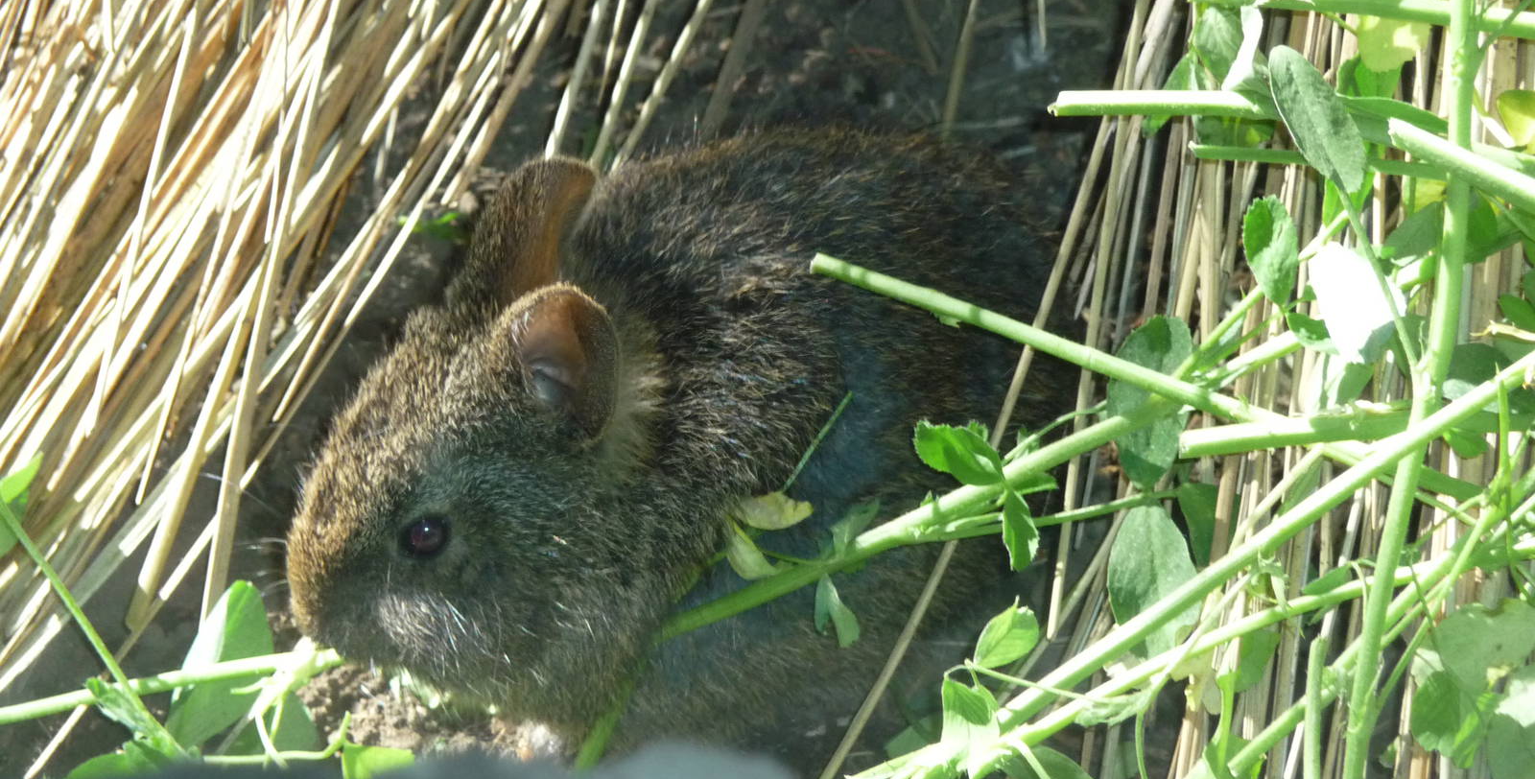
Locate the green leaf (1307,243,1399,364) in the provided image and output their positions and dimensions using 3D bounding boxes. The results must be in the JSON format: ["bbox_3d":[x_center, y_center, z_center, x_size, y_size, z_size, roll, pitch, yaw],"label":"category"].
[{"bbox_3d":[0.118,-0.017,2.360,0.018,0.010,0.026,-13,70,1],"label":"green leaf"}]

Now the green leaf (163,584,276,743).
[{"bbox_3d":[-0.110,0.055,2.340,0.015,0.011,0.035,21,75,0],"label":"green leaf"}]

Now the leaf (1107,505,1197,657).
[{"bbox_3d":[0.078,0.039,2.360,0.018,0.032,0.010,-3,-12,5],"label":"leaf"}]

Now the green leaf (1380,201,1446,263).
[{"bbox_3d":[0.150,-0.036,2.720,0.012,0.007,0.017,37,76,11],"label":"green leaf"}]

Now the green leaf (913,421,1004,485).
[{"bbox_3d":[0.039,0.013,2.360,0.021,0.010,0.012,31,72,18],"label":"green leaf"}]

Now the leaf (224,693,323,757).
[{"bbox_3d":[-0.099,0.071,2.340,0.019,0.010,0.021,6,73,2],"label":"leaf"}]

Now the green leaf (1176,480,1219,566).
[{"bbox_3d":[0.100,0.031,2.710,0.010,0.006,0.022,-14,73,-4],"label":"green leaf"}]

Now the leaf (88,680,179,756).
[{"bbox_3d":[-0.145,0.075,2.680,0.027,0.007,0.008,37,76,11],"label":"leaf"}]

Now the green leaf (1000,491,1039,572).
[{"bbox_3d":[0.058,0.032,2.680,0.008,0.006,0.019,-9,73,-3],"label":"green leaf"}]

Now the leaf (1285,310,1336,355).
[{"bbox_3d":[0.125,-0.013,2.700,0.015,0.006,0.008,39,76,11],"label":"leaf"}]

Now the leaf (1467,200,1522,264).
[{"bbox_3d":[0.168,-0.037,2.720,0.013,0.007,0.016,11,73,4],"label":"leaf"}]

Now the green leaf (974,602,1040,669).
[{"bbox_3d":[0.047,0.049,2.330,0.011,0.008,0.016,39,75,12],"label":"green leaf"}]

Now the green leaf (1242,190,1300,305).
[{"bbox_3d":[0.102,-0.028,2.370,0.010,0.008,0.024,-15,74,4],"label":"green leaf"}]

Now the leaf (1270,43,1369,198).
[{"bbox_3d":[0.111,-0.054,2.360,0.013,0.010,0.034,-29,76,2],"label":"leaf"}]

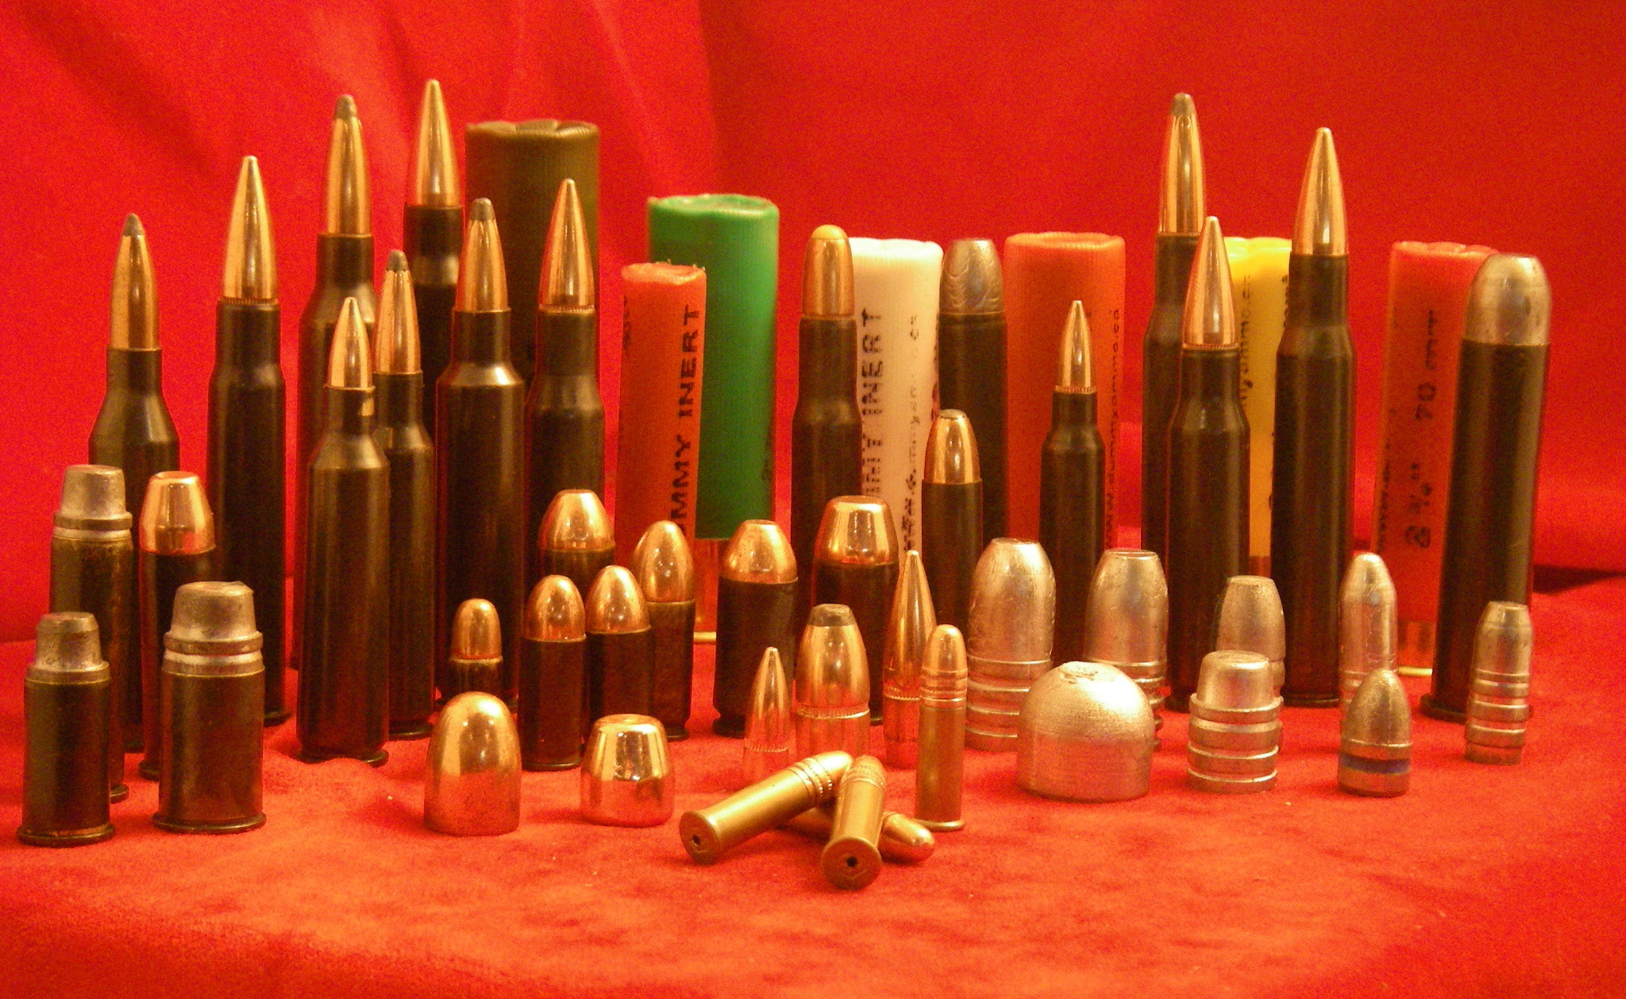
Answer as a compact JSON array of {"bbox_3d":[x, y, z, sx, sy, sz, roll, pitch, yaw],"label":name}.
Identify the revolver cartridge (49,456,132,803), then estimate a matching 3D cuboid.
[{"bbox_3d":[-0.087,0.016,0.471,0.011,0.040,0.011,1,7,0],"label":"revolver cartridge"}]

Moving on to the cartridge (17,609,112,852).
[{"bbox_3d":[-0.088,0.027,0.460,0.011,0.026,0.011,2,7,0],"label":"cartridge"}]

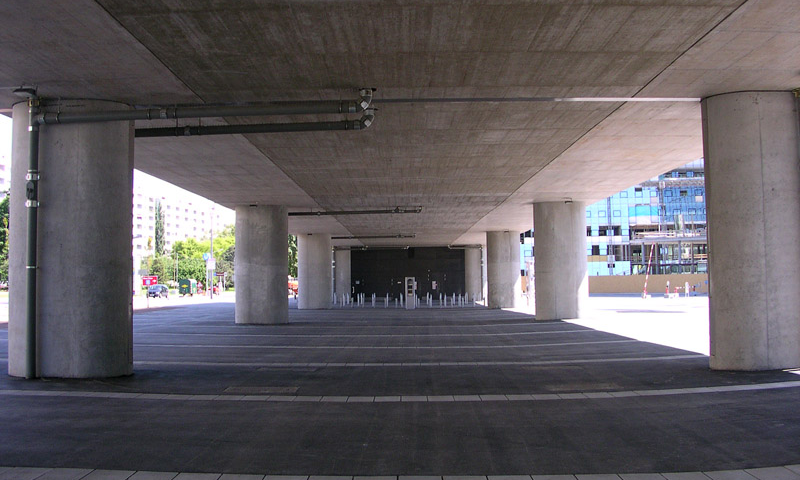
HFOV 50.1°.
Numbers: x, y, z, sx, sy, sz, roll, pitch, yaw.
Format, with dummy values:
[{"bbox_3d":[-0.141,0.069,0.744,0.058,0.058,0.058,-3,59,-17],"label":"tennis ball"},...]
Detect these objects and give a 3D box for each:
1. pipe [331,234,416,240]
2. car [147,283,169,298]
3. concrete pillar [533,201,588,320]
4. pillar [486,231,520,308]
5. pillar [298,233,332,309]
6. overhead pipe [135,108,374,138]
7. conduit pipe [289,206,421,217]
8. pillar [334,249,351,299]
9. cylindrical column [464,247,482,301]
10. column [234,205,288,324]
[{"bbox_3d":[-2.372,-0.216,62.823,7.088,0.327,0.181,-1,-3,0],"label":"pipe"},{"bbox_3d":[-33.996,7.258,120.008,1.820,1.750,4.500,-1,-3,0],"label":"car"},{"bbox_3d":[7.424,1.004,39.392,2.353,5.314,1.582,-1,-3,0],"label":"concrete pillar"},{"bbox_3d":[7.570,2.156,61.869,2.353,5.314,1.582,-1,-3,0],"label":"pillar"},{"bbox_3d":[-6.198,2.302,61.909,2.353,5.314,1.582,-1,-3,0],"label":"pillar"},{"bbox_3d":[-3.370,-2.405,17.885,5.656,0.396,0.181,-2,-3,0],"label":"overhead pipe"},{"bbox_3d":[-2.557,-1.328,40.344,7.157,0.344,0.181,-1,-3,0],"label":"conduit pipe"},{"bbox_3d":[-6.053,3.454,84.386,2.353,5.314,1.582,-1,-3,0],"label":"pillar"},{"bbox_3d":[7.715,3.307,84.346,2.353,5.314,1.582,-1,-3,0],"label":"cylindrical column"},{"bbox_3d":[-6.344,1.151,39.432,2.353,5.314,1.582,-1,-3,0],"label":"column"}]

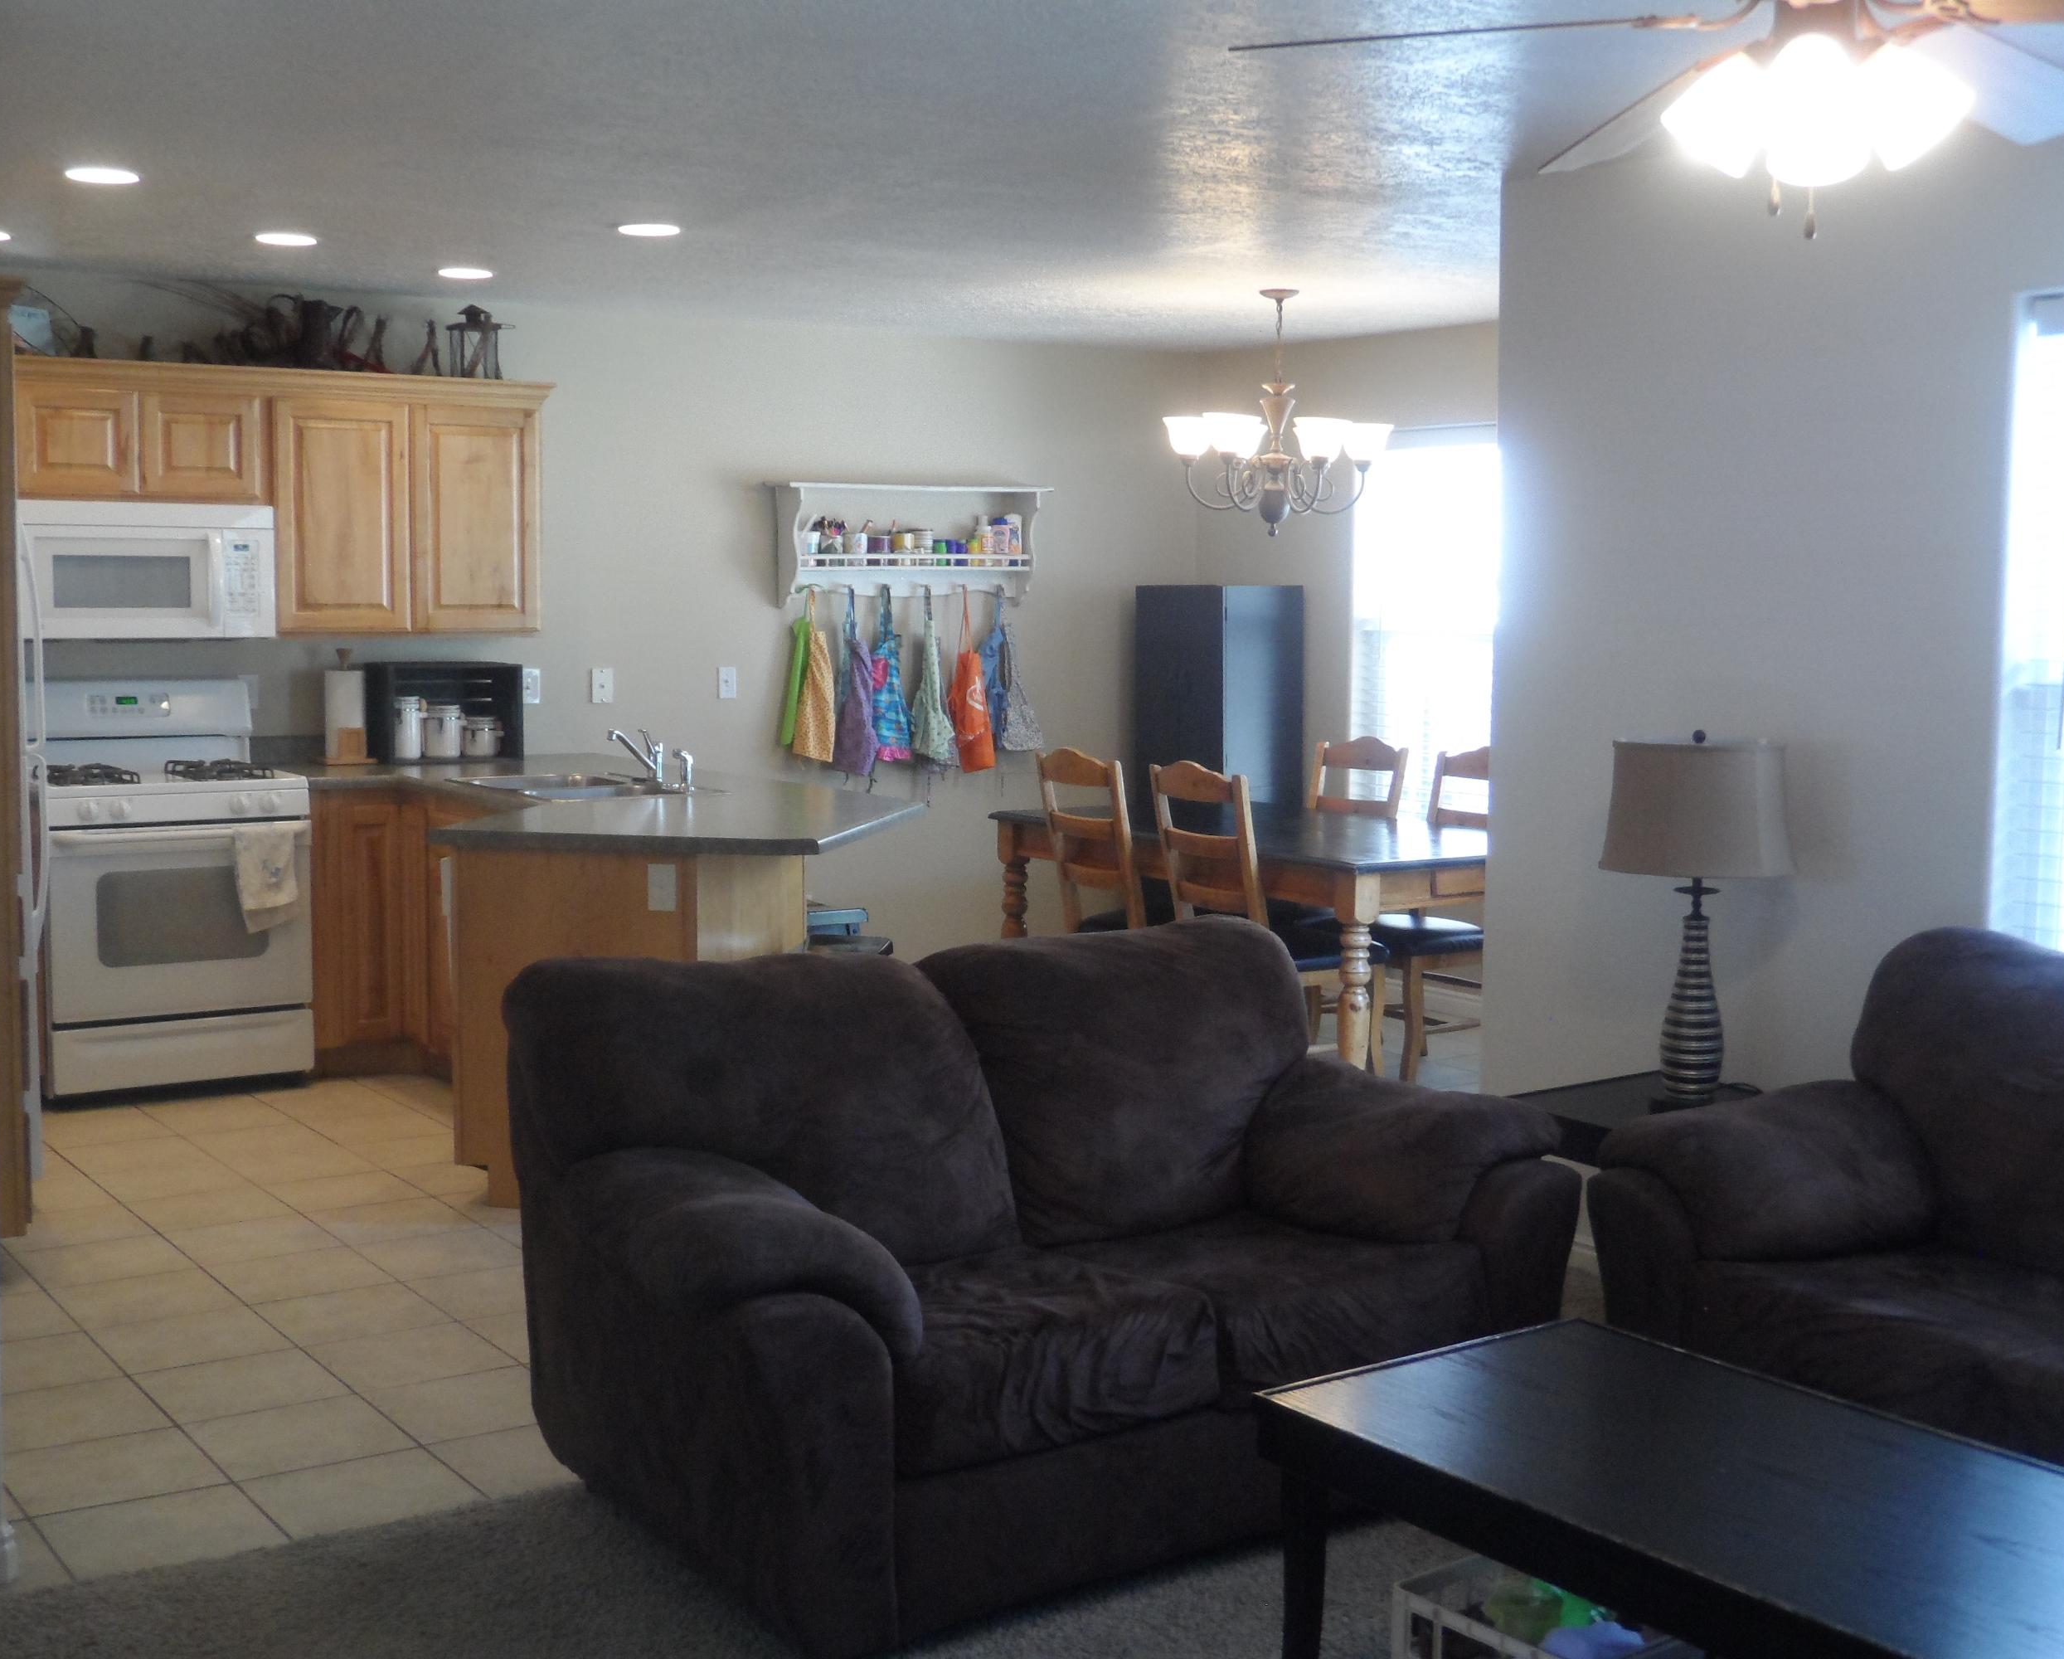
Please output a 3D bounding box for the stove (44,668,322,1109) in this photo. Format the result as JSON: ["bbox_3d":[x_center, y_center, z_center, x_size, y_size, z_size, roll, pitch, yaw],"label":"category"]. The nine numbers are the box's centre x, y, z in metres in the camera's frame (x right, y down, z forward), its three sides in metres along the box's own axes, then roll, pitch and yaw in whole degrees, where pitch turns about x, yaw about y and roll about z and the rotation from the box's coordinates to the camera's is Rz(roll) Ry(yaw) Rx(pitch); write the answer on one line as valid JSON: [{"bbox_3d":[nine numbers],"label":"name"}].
[{"bbox_3d":[-2.642,0.157,7.895,0.757,1.175,0.710,-3,7,-34],"label":"stove"}]

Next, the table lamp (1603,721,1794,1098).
[{"bbox_3d":[1.328,0.170,5.225,0.370,0.750,0.330,5,7,33],"label":"table lamp"}]

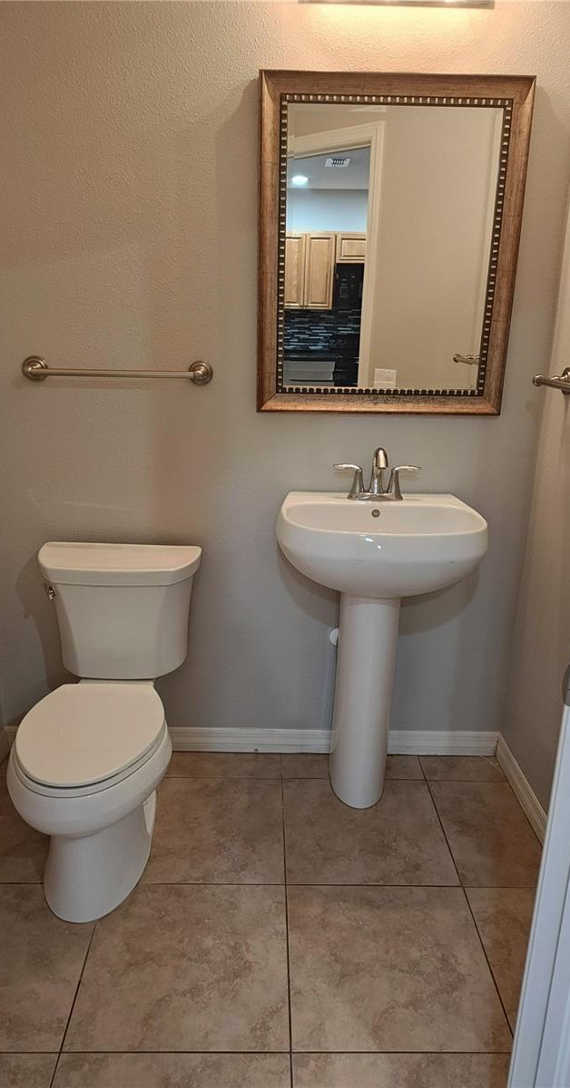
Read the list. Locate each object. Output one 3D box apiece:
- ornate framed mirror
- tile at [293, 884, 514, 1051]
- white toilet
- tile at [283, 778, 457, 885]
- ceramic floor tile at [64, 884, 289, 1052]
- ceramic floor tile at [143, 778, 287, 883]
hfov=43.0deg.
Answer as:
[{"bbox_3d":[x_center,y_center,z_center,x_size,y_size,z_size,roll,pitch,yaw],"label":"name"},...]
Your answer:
[{"bbox_3d":[0.273,-0.766,1.911,0.687,0.835,0.038,1,17,-1],"label":"ornate framed mirror"},{"bbox_3d":[0.227,0.922,1.602,0.434,0.010,0.434,1,17,-1],"label":"tile"},{"bbox_3d":[-0.484,0.457,1.920,0.461,0.721,0.766,1,17,-1],"label":"white toilet"},{"bbox_3d":[0.224,0.811,2.064,0.444,0.010,0.444,1,17,-1],"label":"tile"},{"bbox_3d":[-0.216,0.933,1.625,0.444,0.010,0.444,1,17,-1],"label":"ceramic floor tile"},{"bbox_3d":[-0.224,0.805,2.054,0.444,0.010,0.444,1,17,-1],"label":"ceramic floor tile"}]

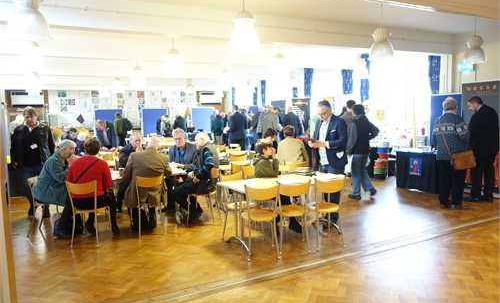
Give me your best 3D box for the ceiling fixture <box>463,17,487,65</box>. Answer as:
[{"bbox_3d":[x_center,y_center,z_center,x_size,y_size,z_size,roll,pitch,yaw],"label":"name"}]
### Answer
[{"bbox_3d":[3.791,-1.860,6.499,0.345,0.785,0.345,-1,6,0],"label":"ceiling fixture"}]

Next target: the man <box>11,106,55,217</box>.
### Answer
[{"bbox_3d":[-3.440,0.151,6.220,0.560,1.740,0.400,-3,6,-19],"label":"man"}]

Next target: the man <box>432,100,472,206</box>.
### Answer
[{"bbox_3d":[3.251,0.027,6.273,0.560,1.760,0.420,3,7,31],"label":"man"}]

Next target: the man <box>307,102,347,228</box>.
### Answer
[{"bbox_3d":[1.074,0.170,5.323,0.430,1.740,0.510,-6,7,-38],"label":"man"}]

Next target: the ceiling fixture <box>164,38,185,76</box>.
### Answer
[{"bbox_3d":[-1.564,-1.947,8.050,0.400,0.800,0.400,-4,7,-26],"label":"ceiling fixture"}]

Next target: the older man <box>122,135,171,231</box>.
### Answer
[{"bbox_3d":[-1.464,0.427,5.550,0.620,1.300,0.780,-1,6,0],"label":"older man"}]

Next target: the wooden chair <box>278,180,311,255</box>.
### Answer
[{"bbox_3d":[0.483,0.721,4.540,0.410,0.820,0.490,-2,5,-6],"label":"wooden chair"}]

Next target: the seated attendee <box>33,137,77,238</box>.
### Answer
[{"bbox_3d":[-2.600,0.490,5.280,0.680,1.220,0.460,-2,6,-6],"label":"seated attendee"}]

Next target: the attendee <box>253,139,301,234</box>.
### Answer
[{"bbox_3d":[0.353,0.468,5.380,0.700,1.200,0.450,2,7,25],"label":"attendee"}]

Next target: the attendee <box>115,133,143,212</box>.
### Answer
[{"bbox_3d":[-1.995,0.342,6.600,0.550,1.290,0.780,-4,6,-25],"label":"attendee"}]

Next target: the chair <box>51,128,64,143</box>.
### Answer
[{"bbox_3d":[-8.417,-0.448,17.013,0.450,0.860,0.500,-4,7,-26],"label":"chair"}]

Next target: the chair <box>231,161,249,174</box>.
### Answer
[{"bbox_3d":[-0.095,0.569,6.302,0.410,0.790,0.490,0,6,12],"label":"chair"}]

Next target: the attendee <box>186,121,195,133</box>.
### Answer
[{"bbox_3d":[-2.357,-0.508,15.400,0.480,1.270,0.650,-3,6,-14],"label":"attendee"}]

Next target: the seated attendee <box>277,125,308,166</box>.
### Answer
[{"bbox_3d":[0.690,0.259,6.320,0.520,1.320,0.750,-1,6,0],"label":"seated attendee"}]

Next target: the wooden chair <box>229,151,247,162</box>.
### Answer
[{"bbox_3d":[-0.240,0.402,7.720,0.400,0.790,0.460,-2,6,-3],"label":"wooden chair"}]

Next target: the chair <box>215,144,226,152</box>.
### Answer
[{"bbox_3d":[-0.770,0.239,9.420,0.400,0.790,0.460,-3,6,-17],"label":"chair"}]

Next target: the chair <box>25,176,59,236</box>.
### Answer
[{"bbox_3d":[-2.809,0.721,5.470,0.490,0.790,0.410,-3,6,-17],"label":"chair"}]

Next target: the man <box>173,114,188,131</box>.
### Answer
[{"bbox_3d":[-2.825,-0.700,15.879,0.520,1.657,0.420,-4,6,-23],"label":"man"}]

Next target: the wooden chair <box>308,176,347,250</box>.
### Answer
[{"bbox_3d":[0.903,0.710,4.749,0.410,0.820,0.470,-3,6,-13],"label":"wooden chair"}]

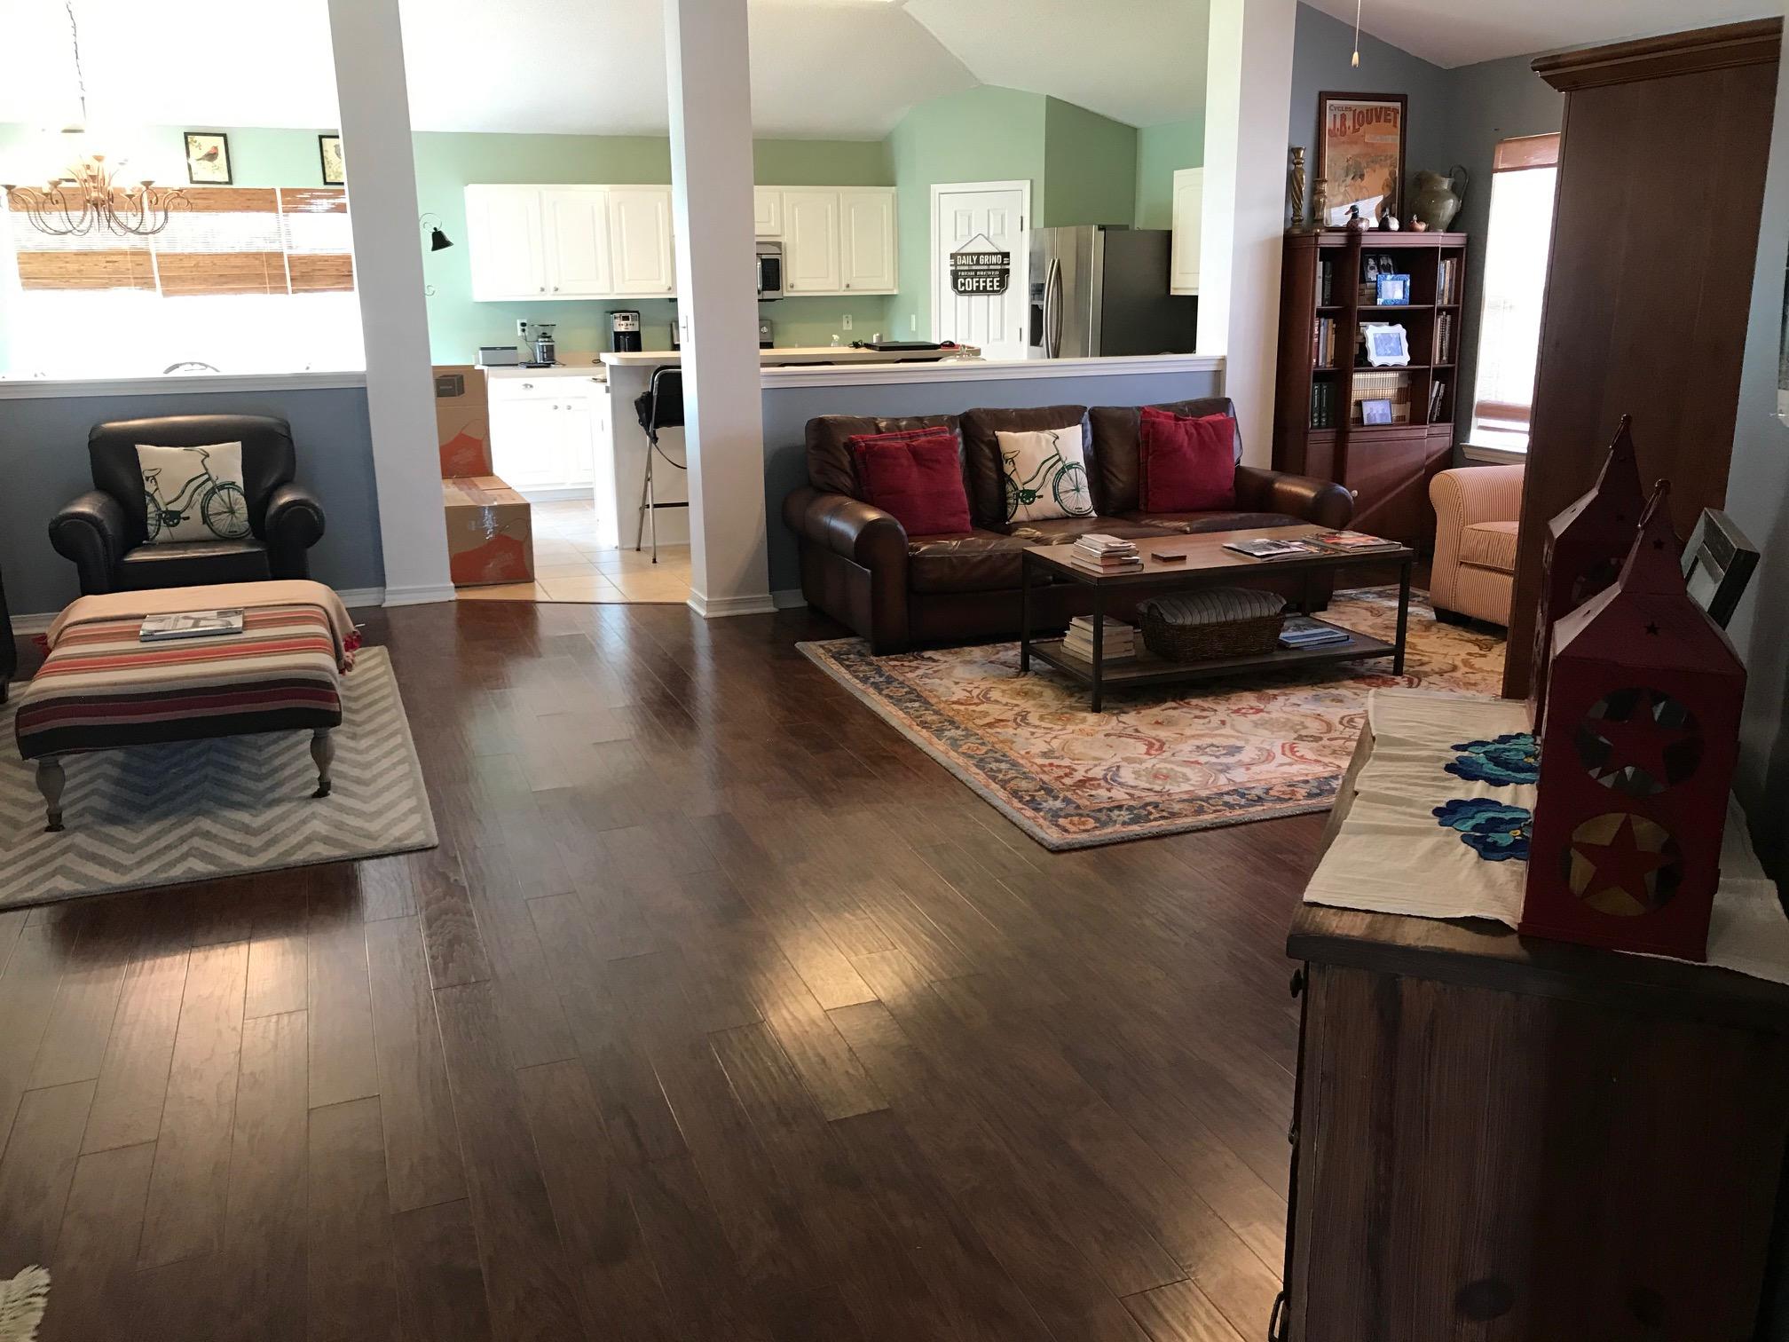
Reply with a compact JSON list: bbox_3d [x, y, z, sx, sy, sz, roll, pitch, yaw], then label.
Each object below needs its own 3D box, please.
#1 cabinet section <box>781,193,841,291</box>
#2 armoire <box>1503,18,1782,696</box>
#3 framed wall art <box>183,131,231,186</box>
[{"bbox_3d":[-0.667,-3.161,10.677,0.449,0.752,0.320,-6,16,-20],"label":"cabinet section"},{"bbox_3d":[1.986,-0.347,3.184,1.140,1.890,0.630,-7,16,-20],"label":"armoire"},{"bbox_3d":[-4.413,-3.292,9.315,0.250,0.310,0.025,-7,16,-20],"label":"framed wall art"}]

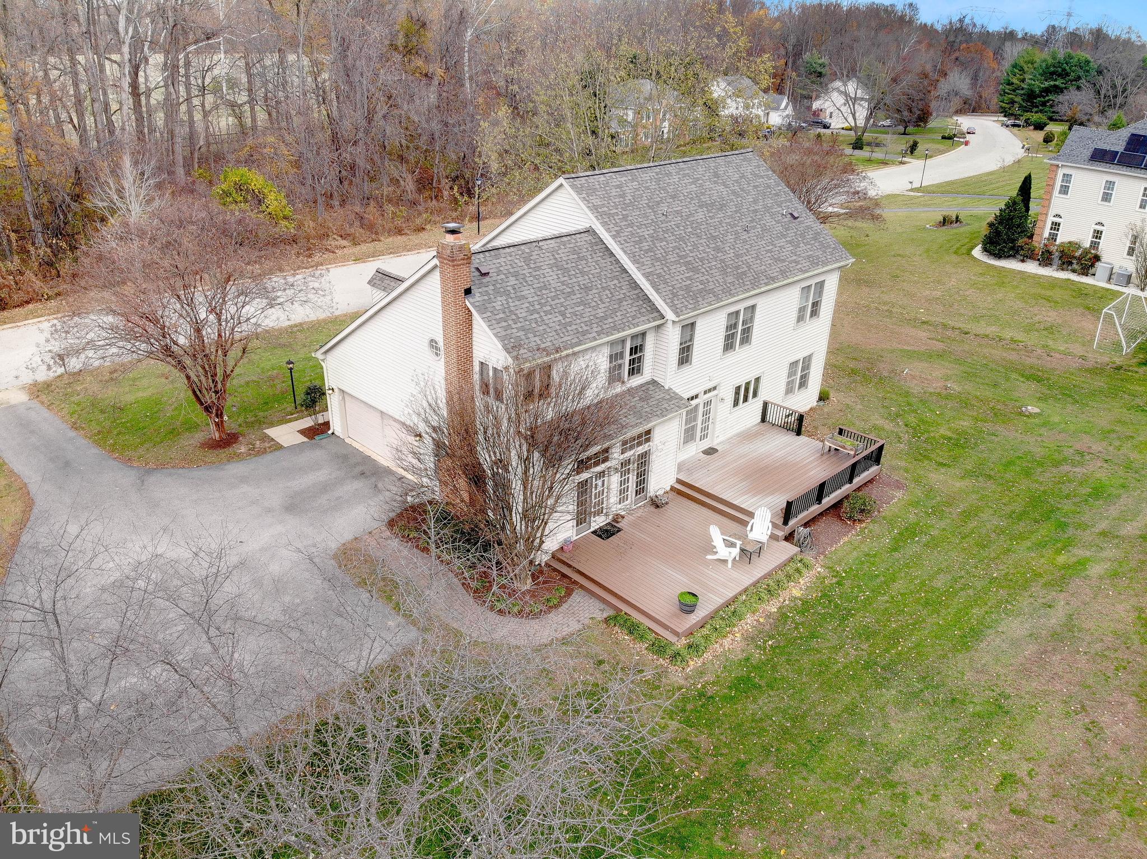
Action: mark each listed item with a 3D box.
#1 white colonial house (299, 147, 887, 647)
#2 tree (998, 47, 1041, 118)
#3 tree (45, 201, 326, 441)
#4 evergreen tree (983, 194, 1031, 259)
[{"bbox_3d":[2.205,-4.071,29.224,17.088,10.124,18.161,-22,35,-38],"label":"white colonial house"},{"bbox_3d":[94.805,-71.872,165.925,9.000,13.800,9.000,14,29,24],"label":"tree"},{"bbox_3d":[-14.127,-3.660,29.428,9.200,8.800,9.200,-12,29,-24],"label":"tree"},{"bbox_3d":[32.382,-15.226,58.828,3.400,4.350,3.400,14,29,25],"label":"evergreen tree"}]

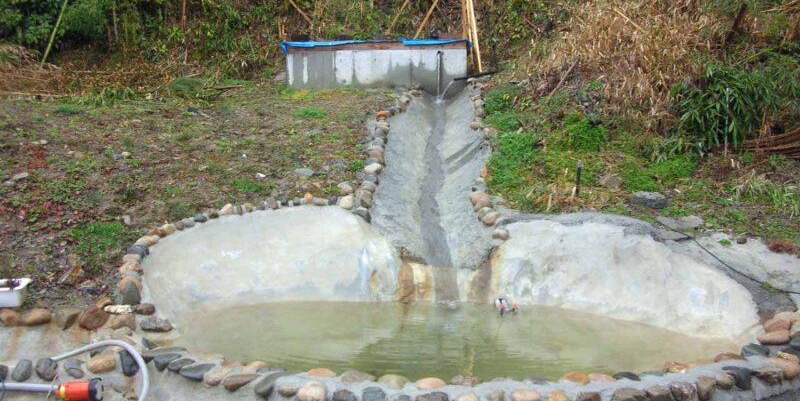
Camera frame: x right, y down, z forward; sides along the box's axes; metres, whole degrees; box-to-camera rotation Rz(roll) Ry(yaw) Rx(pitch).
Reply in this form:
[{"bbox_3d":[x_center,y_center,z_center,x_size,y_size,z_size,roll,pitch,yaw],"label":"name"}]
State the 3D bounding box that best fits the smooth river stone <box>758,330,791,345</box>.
[{"bbox_3d":[2.235,0.817,4.824,0.170,0.075,0.120,0,5,0],"label":"smooth river stone"}]

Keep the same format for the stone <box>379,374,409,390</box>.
[{"bbox_3d":[-0.039,1.097,4.900,0.180,0.090,0.140,0,5,0],"label":"stone"}]

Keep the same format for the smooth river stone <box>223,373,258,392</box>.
[{"bbox_3d":[-0.779,0.889,3.951,0.185,0.075,0.100,-4,6,-40],"label":"smooth river stone"}]

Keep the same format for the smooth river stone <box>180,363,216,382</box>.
[{"bbox_3d":[-1.264,1.082,5.071,0.150,0.100,0.240,4,7,41],"label":"smooth river stone"}]

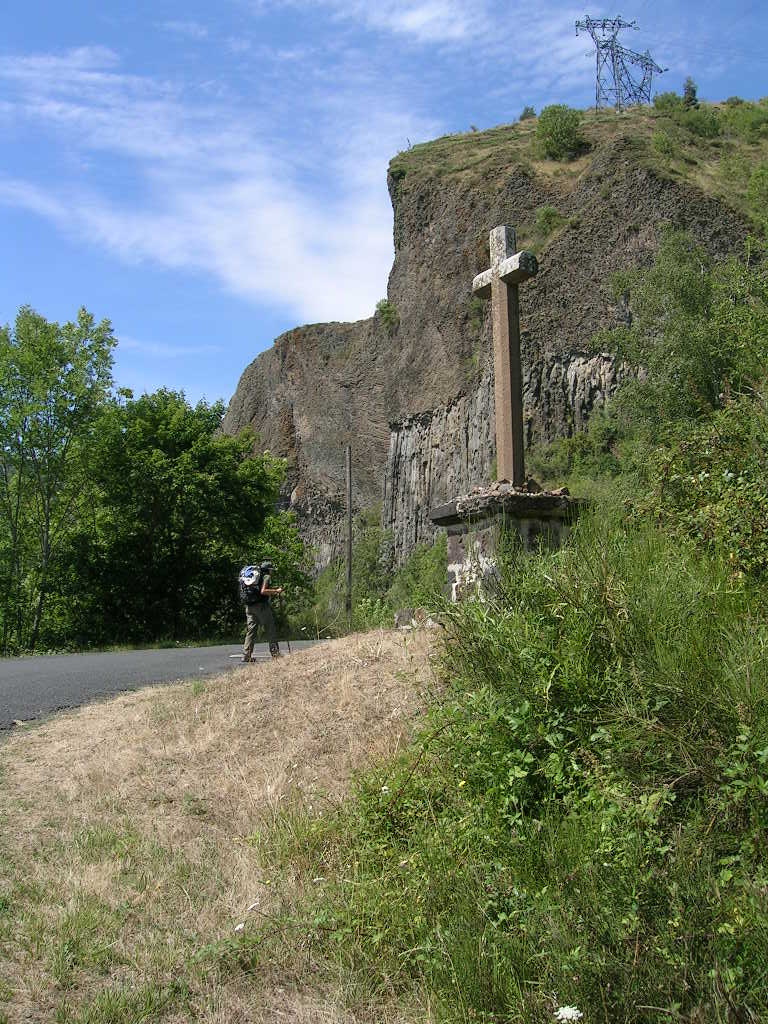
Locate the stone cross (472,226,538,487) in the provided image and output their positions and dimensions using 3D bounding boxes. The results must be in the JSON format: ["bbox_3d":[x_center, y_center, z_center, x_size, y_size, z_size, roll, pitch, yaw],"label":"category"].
[{"bbox_3d":[1.403,-1.794,11.956,0.250,3.100,0.800,6,-12,-35],"label":"stone cross"}]

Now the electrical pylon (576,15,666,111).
[{"bbox_3d":[59.971,-113.489,262.000,21.000,26.000,10.000,-1,-10,3],"label":"electrical pylon"}]

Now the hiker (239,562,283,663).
[{"bbox_3d":[-2.055,1.662,17.300,0.660,1.700,0.520,5,-11,-31],"label":"hiker"}]

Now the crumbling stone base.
[{"bbox_3d":[1.387,0.464,11.578,1.230,1.260,1.230,6,-12,-35],"label":"crumbling stone base"}]

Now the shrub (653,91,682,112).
[{"bbox_3d":[66.261,-95.945,242.000,6.800,5.200,6.000,0,-10,0],"label":"shrub"}]

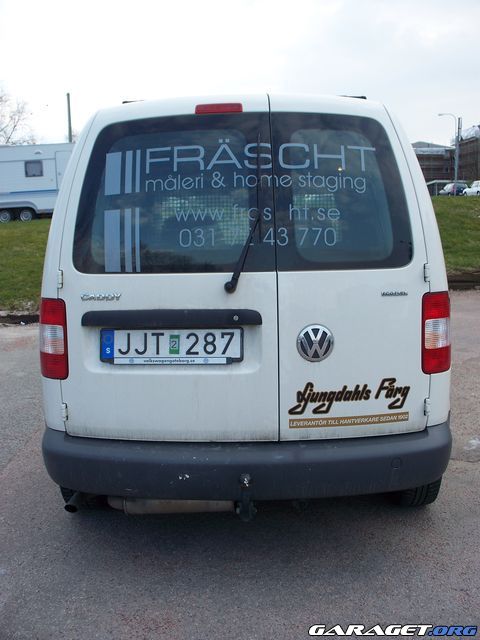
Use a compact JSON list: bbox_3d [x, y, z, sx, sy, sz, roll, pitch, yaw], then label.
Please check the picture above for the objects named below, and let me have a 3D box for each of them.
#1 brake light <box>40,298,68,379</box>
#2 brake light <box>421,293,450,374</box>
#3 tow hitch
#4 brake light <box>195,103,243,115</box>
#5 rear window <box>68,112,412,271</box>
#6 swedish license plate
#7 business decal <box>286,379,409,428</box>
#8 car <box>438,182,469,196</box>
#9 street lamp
[{"bbox_3d":[-0.684,0.069,2.447,0.137,0.300,0.150,-1,5,4],"label":"brake light"},{"bbox_3d":[0.722,0.051,2.439,0.137,0.300,0.150,-2,5,-3],"label":"brake light"},{"bbox_3d":[0.019,0.605,2.268,0.075,0.190,0.170,-1,7,0],"label":"tow hitch"},{"bbox_3d":[-0.076,-0.747,2.352,0.168,0.042,0.045,-1,0,1],"label":"brake light"},{"bbox_3d":[0.009,-0.448,2.341,1.210,0.575,0.120,-1,-5,0],"label":"rear window"},{"bbox_3d":[-0.239,0.090,2.325,0.493,0.118,0.020,-1,8,4],"label":"swedish license plate"},{"bbox_3d":[0.387,0.295,2.354,0.430,0.175,0.015,-2,7,-7],"label":"business decal"},{"bbox_3d":[23.471,-14.280,73.000,1.720,1.480,4.100,-2,8,-7],"label":"car"},{"bbox_3d":[20.675,-16.460,66.000,1.900,8.100,0.350,-1,7,0],"label":"street lamp"}]

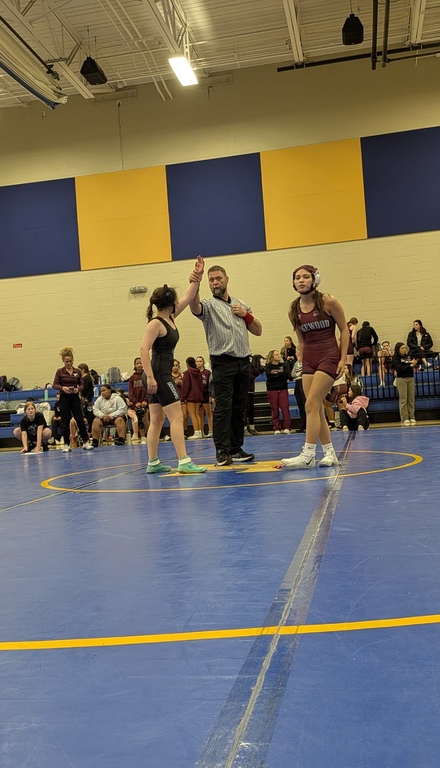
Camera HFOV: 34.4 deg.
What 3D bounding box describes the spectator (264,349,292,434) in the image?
[{"bbox_3d":[1.123,0.160,13.750,0.480,1.601,0.320,-4,-2,2],"label":"spectator"}]

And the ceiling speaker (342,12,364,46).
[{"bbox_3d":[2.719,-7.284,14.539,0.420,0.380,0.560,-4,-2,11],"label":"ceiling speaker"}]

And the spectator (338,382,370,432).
[{"bbox_3d":[2.391,0.399,12.630,0.520,0.830,0.620,-6,-3,37],"label":"spectator"}]

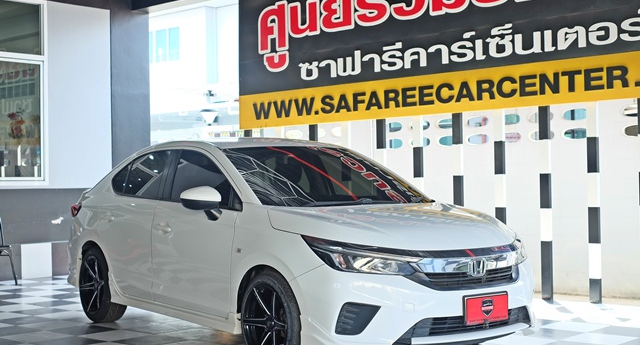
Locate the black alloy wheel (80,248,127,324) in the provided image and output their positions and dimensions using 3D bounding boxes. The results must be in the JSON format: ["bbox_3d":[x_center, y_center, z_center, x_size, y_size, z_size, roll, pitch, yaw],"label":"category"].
[{"bbox_3d":[-1.717,0.905,7.657,0.205,0.610,0.610,0,-1,-36],"label":"black alloy wheel"}]

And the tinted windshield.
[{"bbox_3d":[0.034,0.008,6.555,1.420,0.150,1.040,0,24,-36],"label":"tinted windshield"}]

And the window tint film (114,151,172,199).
[{"bbox_3d":[-1.345,0.018,7.275,0.070,0.400,1.080,26,-14,-29],"label":"window tint film"}]

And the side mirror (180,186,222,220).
[{"bbox_3d":[-0.754,0.188,6.032,0.240,0.225,0.170,0,-1,-36],"label":"side mirror"}]

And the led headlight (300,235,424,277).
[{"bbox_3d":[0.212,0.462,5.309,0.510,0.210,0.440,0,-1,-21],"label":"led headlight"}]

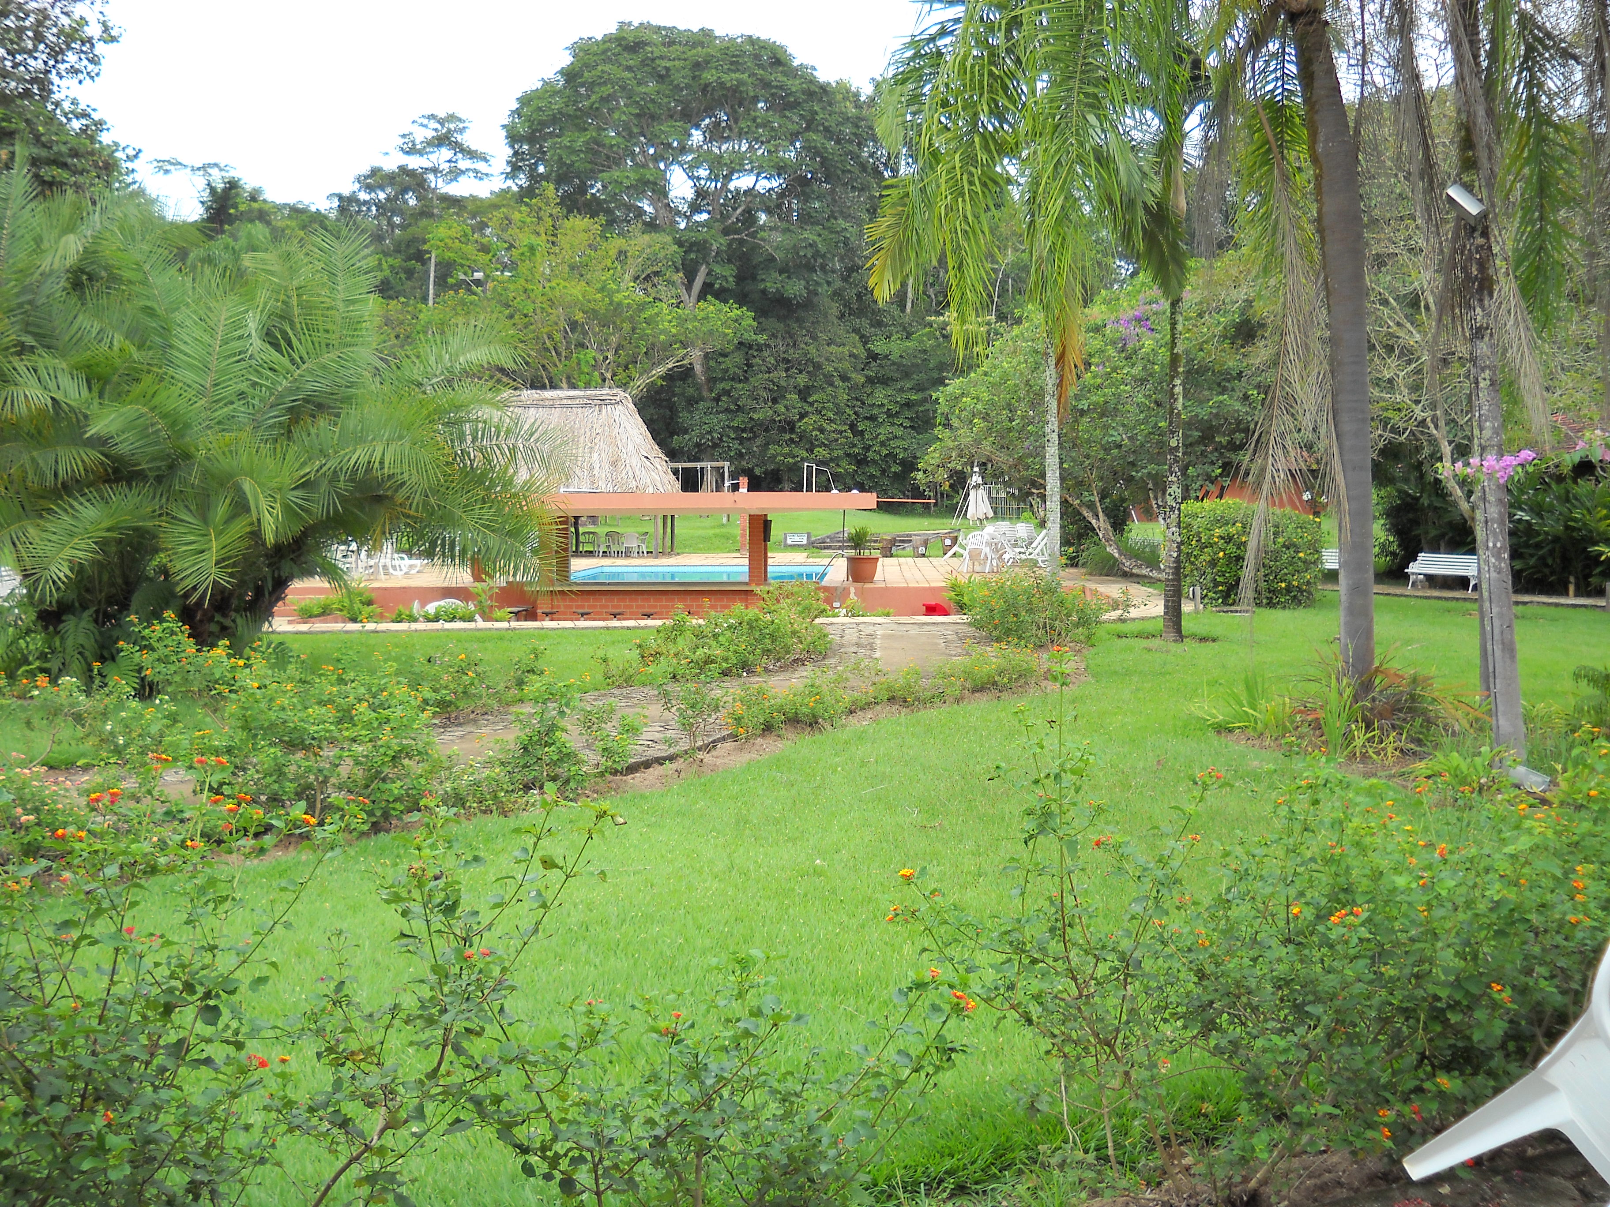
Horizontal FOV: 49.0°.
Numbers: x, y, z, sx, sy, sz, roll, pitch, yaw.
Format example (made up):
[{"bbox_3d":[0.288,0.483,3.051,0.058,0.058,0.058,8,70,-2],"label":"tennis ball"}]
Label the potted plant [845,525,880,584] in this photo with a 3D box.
[{"bbox_3d":[1.023,-0.877,31.600,0.620,1.040,0.620,0,3,0],"label":"potted plant"}]

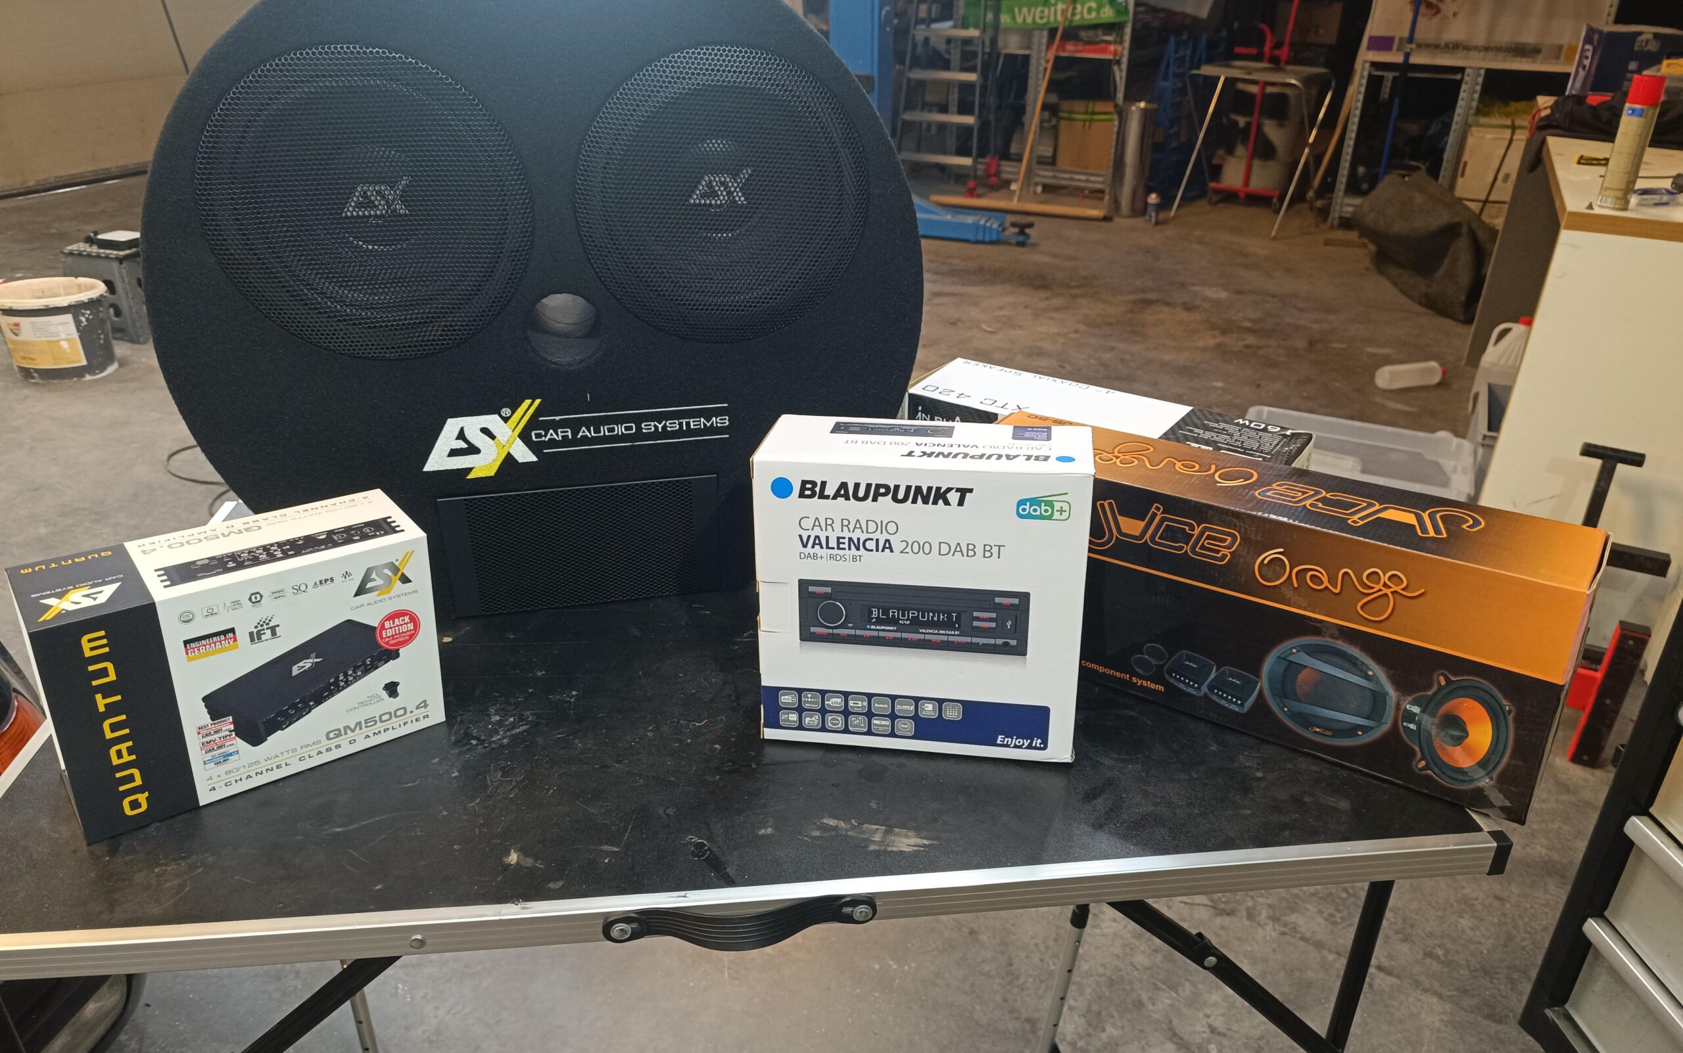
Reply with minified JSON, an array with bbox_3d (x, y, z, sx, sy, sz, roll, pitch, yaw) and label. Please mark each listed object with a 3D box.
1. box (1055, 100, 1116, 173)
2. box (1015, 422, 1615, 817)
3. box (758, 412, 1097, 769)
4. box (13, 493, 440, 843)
[{"bbox_3d":[1.283,-2.034,6.149,0.290,0.290,0.420,6,27,11],"label":"box"},{"bbox_3d":[0.292,0.047,0.860,0.424,0.170,0.092,16,31,34],"label":"box"},{"bbox_3d":[0.059,0.042,0.824,0.218,0.212,0.095,3,24,9],"label":"box"},{"bbox_3d":[-0.401,0.085,0.786,0.228,0.152,0.089,-17,33,-36],"label":"box"}]

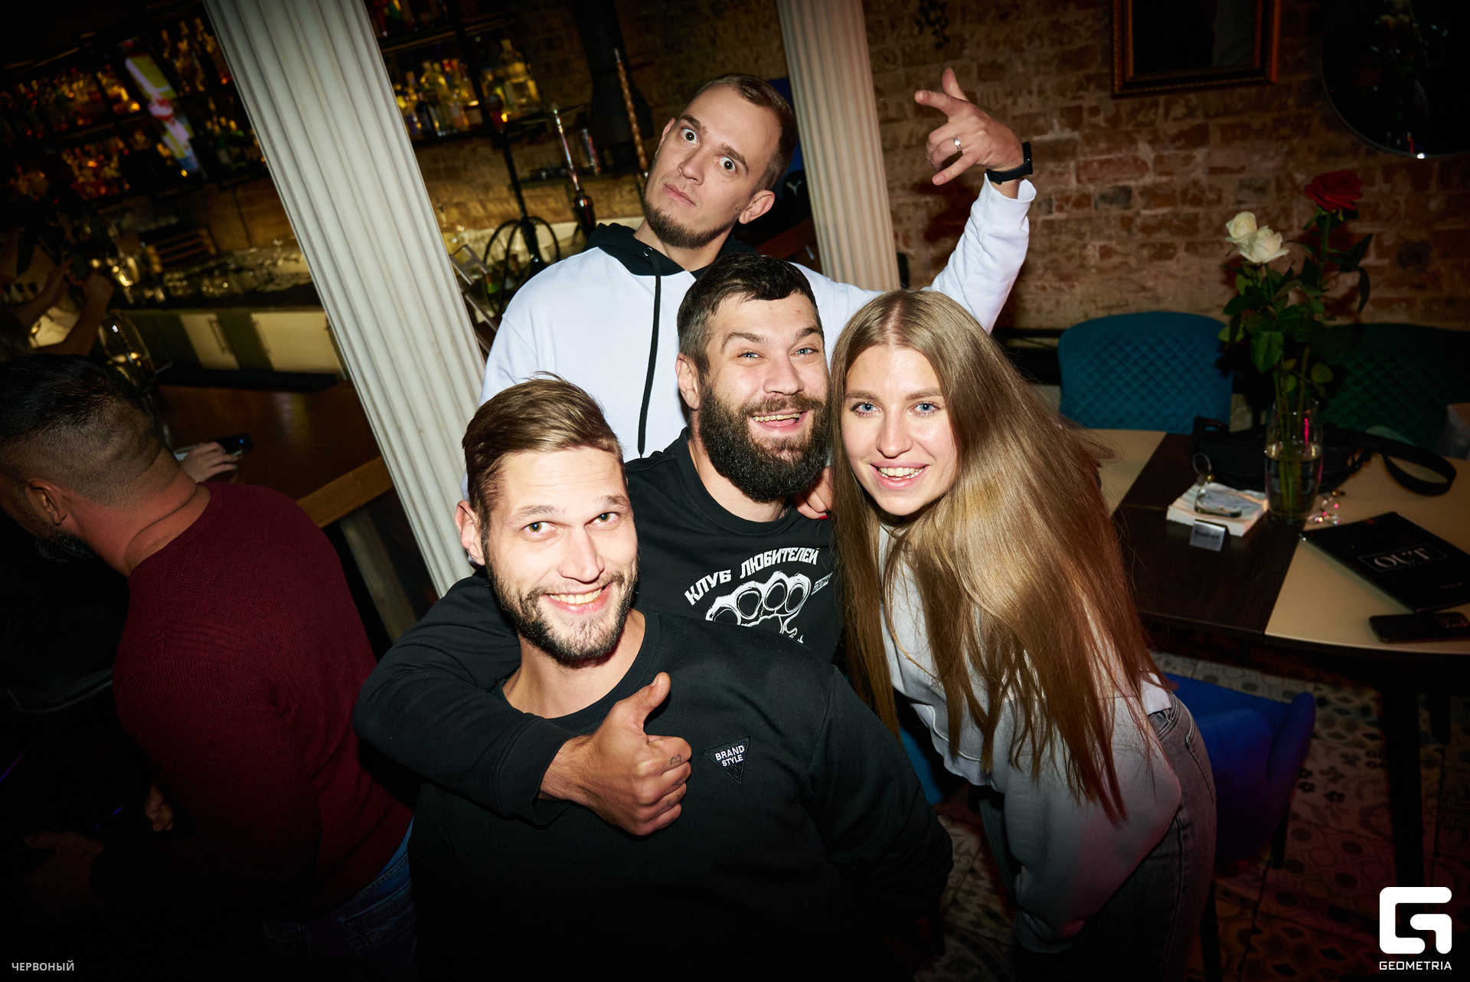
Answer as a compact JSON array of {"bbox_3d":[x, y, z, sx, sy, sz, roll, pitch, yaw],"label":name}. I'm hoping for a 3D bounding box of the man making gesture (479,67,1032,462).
[{"bbox_3d":[0.083,0.284,1.748,0.800,1.860,0.450,-9,26,-6],"label":"man making gesture"}]

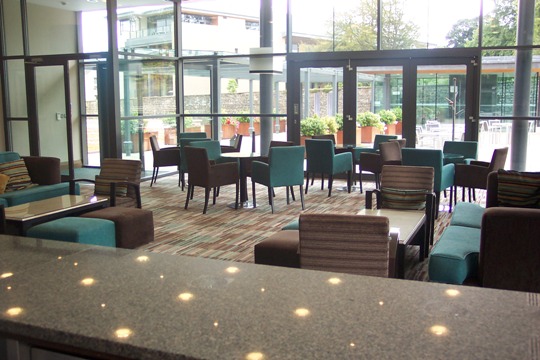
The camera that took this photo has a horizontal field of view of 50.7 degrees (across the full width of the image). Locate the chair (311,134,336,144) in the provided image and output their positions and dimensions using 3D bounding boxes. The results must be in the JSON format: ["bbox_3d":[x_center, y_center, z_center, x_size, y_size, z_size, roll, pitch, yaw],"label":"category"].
[{"bbox_3d":[1.113,-0.330,10.083,0.540,0.865,0.560,-6,10,-39],"label":"chair"}]

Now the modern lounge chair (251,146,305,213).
[{"bbox_3d":[0.136,-0.041,7.994,0.545,0.900,0.579,-4,9,-27],"label":"modern lounge chair"}]

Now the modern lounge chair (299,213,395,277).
[{"bbox_3d":[0.508,0.551,3.668,0.615,0.790,0.640,2,8,15],"label":"modern lounge chair"}]

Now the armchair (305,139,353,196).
[{"bbox_3d":[0.945,-0.228,9.343,0.545,0.900,0.579,6,10,41],"label":"armchair"}]

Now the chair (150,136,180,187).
[{"bbox_3d":[-1.885,-0.362,10.436,0.579,0.900,0.545,-1,8,-3],"label":"chair"}]

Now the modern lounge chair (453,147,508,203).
[{"bbox_3d":[2.790,0.000,7.495,0.560,0.865,0.540,6,10,40],"label":"modern lounge chair"}]

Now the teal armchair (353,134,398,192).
[{"bbox_3d":[1.900,-0.344,10.164,0.579,0.900,0.545,-5,9,-33],"label":"teal armchair"}]

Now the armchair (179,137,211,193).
[{"bbox_3d":[-1.233,-0.299,9.942,0.545,0.900,0.579,0,8,4],"label":"armchair"}]

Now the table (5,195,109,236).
[{"bbox_3d":[-2.177,0.489,5.559,0.600,0.450,1.200,3,8,22],"label":"table"}]

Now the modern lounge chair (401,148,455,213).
[{"bbox_3d":[2.085,0.006,7.573,0.545,0.900,0.579,5,9,34],"label":"modern lounge chair"}]

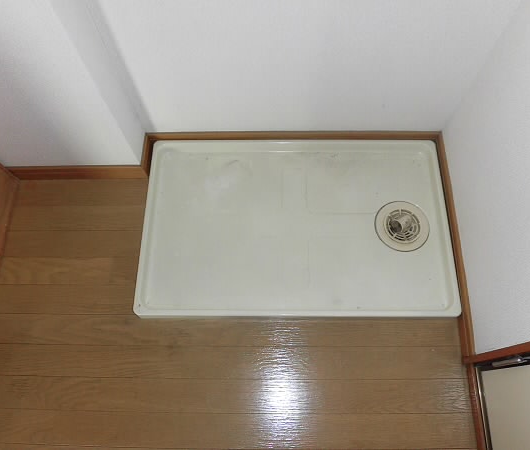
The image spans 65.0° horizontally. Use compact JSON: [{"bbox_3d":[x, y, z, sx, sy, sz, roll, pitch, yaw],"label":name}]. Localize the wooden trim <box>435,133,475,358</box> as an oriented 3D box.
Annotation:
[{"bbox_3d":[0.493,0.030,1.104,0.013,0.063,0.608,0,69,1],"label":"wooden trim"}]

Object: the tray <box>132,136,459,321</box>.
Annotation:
[{"bbox_3d":[0.081,0.002,1.124,0.799,0.062,0.492,0,69,1],"label":"tray"}]

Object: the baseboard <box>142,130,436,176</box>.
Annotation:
[{"bbox_3d":[0.081,-0.198,1.200,0.835,0.063,0.122,0,69,1],"label":"baseboard"}]

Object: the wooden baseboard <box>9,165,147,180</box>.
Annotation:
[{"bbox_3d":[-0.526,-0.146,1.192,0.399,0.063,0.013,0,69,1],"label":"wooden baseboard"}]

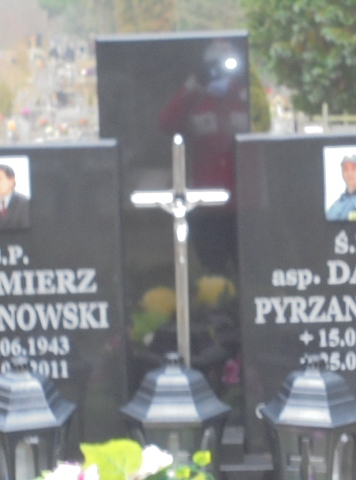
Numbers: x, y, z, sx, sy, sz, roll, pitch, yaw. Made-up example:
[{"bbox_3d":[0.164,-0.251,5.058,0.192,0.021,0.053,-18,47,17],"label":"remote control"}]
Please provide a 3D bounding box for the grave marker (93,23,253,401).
[{"bbox_3d":[0.004,-0.014,3.557,0.388,1.034,0.090,-2,7,2],"label":"grave marker"}]

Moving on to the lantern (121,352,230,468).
[{"bbox_3d":[-0.004,0.481,3.255,0.265,0.424,0.230,-2,7,2],"label":"lantern"}]

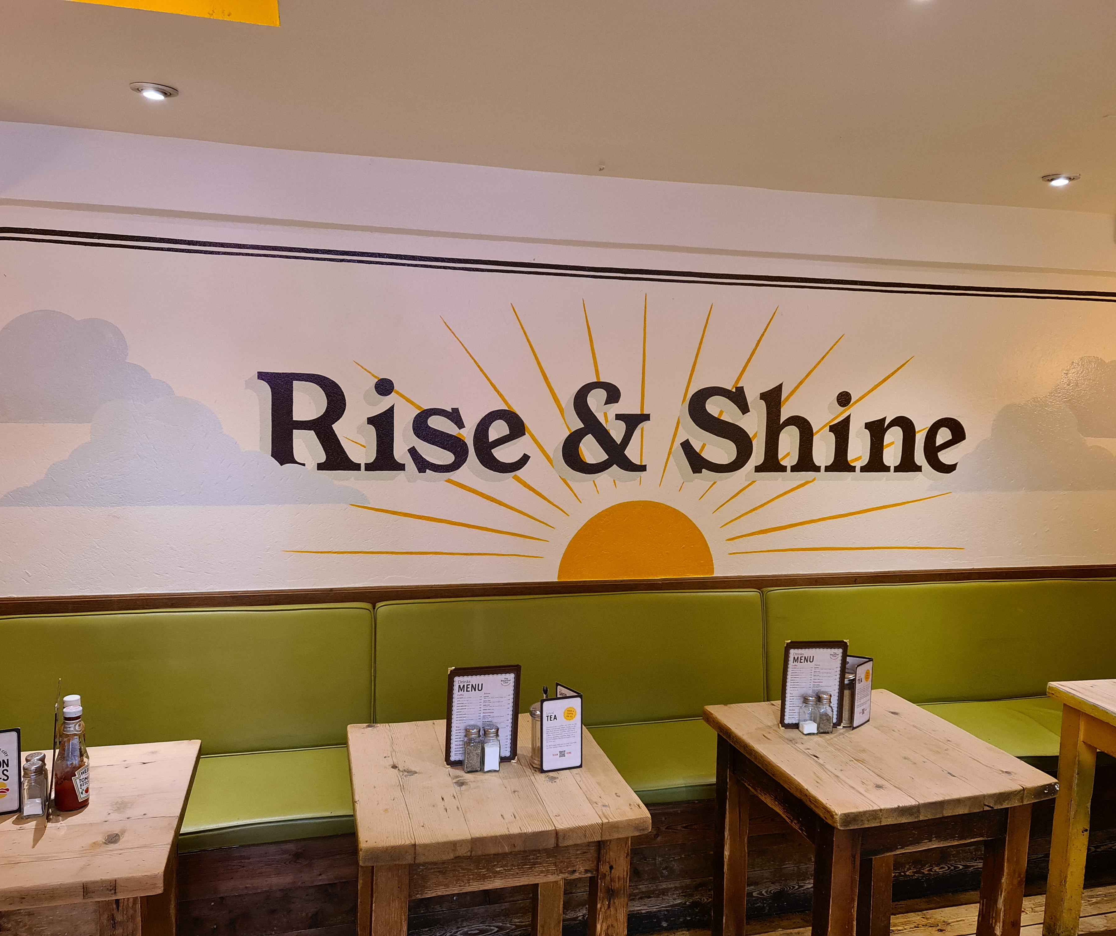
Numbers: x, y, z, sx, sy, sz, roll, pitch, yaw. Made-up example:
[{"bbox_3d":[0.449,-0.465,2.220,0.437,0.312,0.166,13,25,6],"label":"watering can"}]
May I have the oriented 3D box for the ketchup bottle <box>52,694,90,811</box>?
[{"bbox_3d":[-1.005,0.598,1.860,0.062,0.208,0.062,3,6,16],"label":"ketchup bottle"}]

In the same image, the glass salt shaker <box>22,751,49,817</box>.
[{"bbox_3d":[-1.066,0.651,1.831,0.038,0.105,0.038,0,6,-15],"label":"glass salt shaker"}]

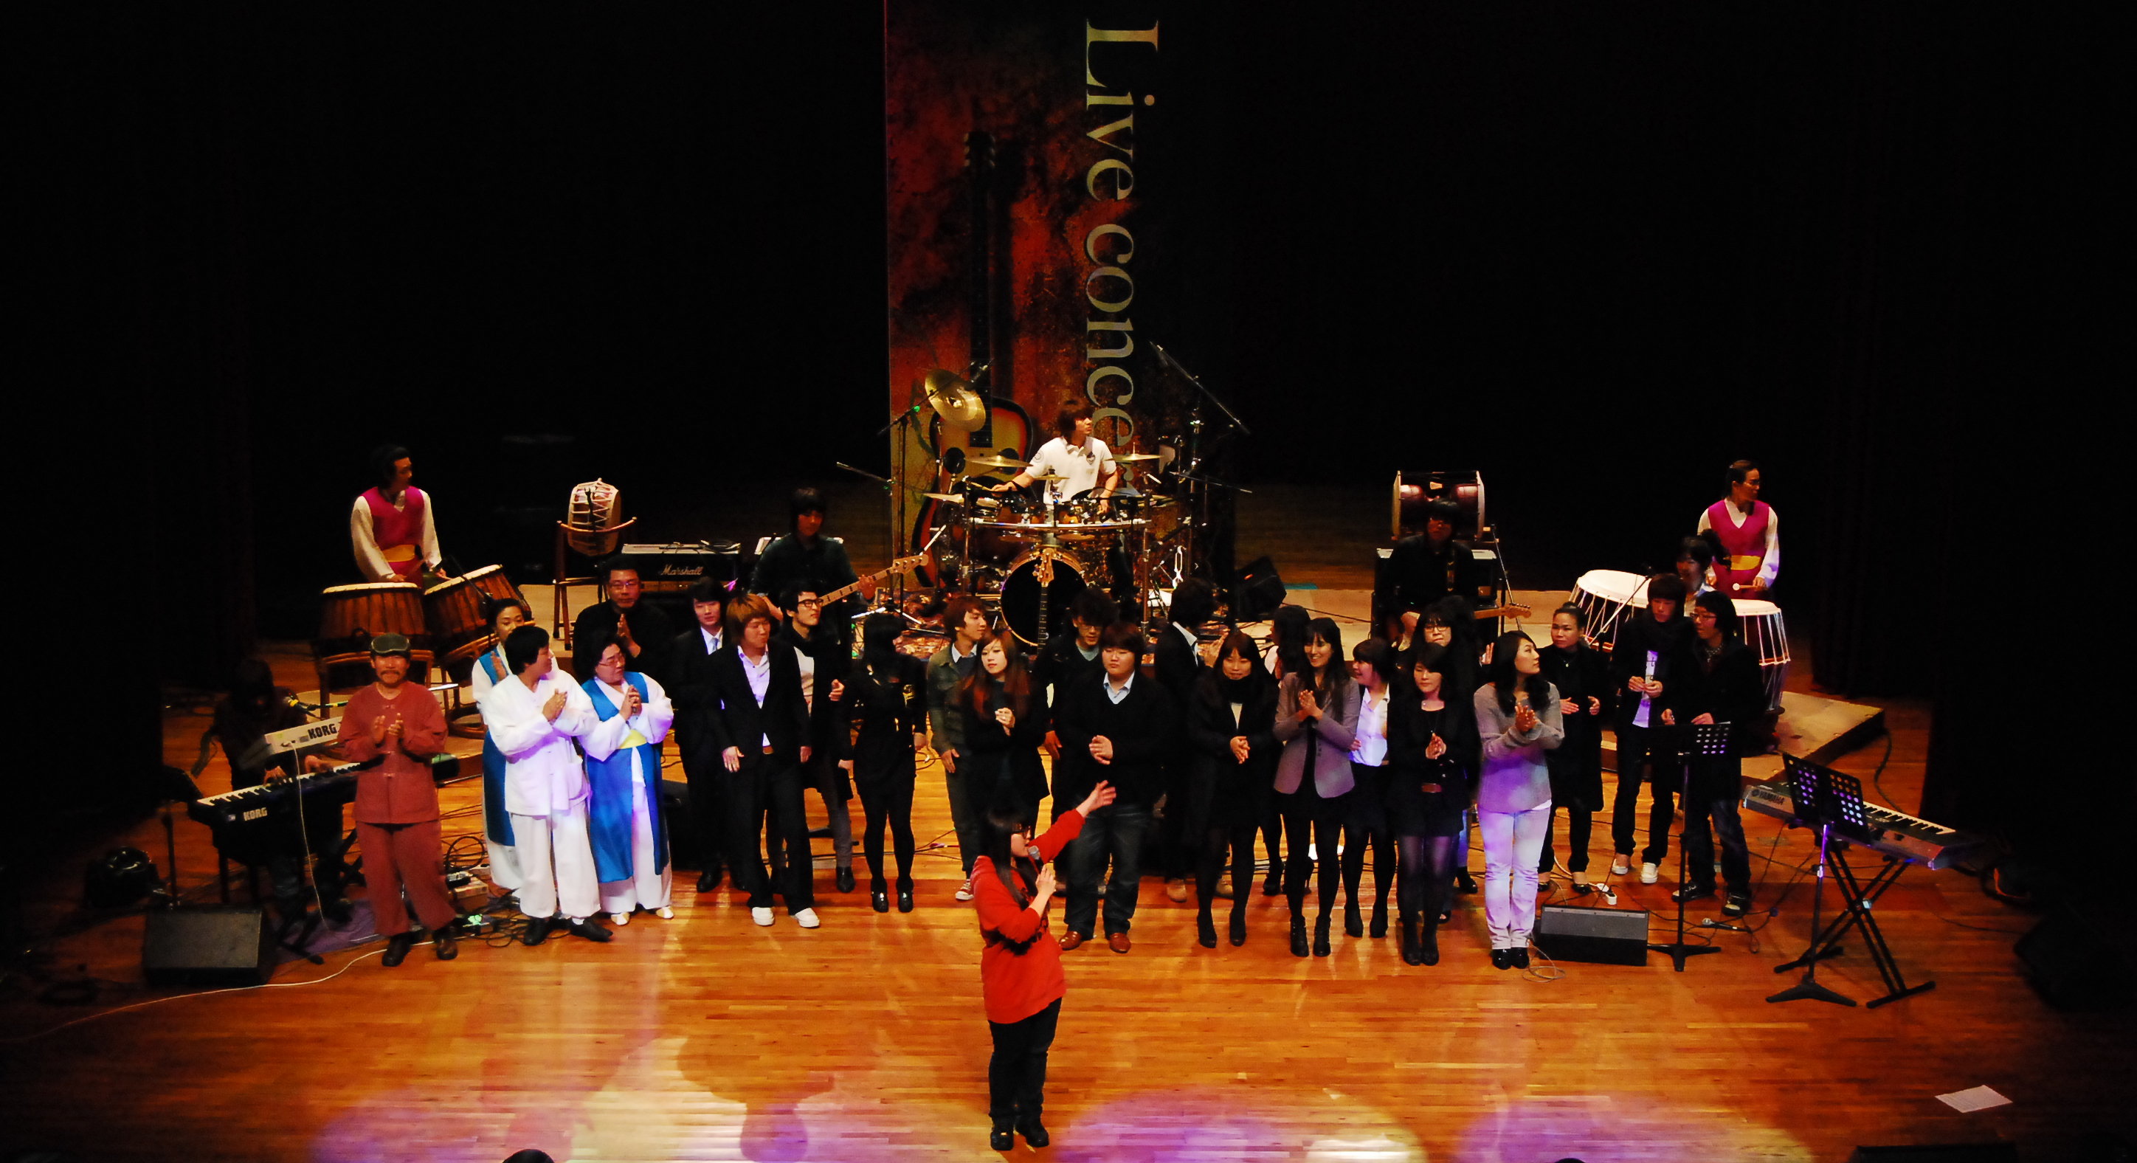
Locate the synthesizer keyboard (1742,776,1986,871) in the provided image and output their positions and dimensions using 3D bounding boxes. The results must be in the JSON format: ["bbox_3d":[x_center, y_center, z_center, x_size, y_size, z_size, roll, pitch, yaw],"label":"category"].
[{"bbox_3d":[4.051,1.204,17.343,0.380,0.130,1.200,-13,20,-38],"label":"synthesizer keyboard"}]

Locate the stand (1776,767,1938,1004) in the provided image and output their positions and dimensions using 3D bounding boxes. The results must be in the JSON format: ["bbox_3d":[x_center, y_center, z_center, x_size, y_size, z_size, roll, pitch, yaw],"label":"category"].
[{"bbox_3d":[3.857,1.507,17.318,0.460,1.200,0.520,-13,20,-38],"label":"stand"}]

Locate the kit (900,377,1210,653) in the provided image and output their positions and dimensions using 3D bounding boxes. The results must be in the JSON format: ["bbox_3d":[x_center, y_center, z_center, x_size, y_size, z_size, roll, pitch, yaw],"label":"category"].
[{"bbox_3d":[-0.080,-0.576,23.293,2.000,1.720,1.500,0,15,0],"label":"kit"}]

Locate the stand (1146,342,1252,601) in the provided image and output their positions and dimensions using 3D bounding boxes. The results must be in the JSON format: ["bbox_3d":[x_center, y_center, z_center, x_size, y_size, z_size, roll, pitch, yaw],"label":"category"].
[{"bbox_3d":[0.900,-0.743,23.558,0.680,1.880,0.550,0,15,0],"label":"stand"}]

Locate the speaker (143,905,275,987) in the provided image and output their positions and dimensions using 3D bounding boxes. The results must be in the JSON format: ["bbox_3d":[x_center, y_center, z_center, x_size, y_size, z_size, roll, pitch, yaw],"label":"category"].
[{"bbox_3d":[-4.460,1.859,17.637,0.585,0.350,0.430,0,15,0],"label":"speaker"}]

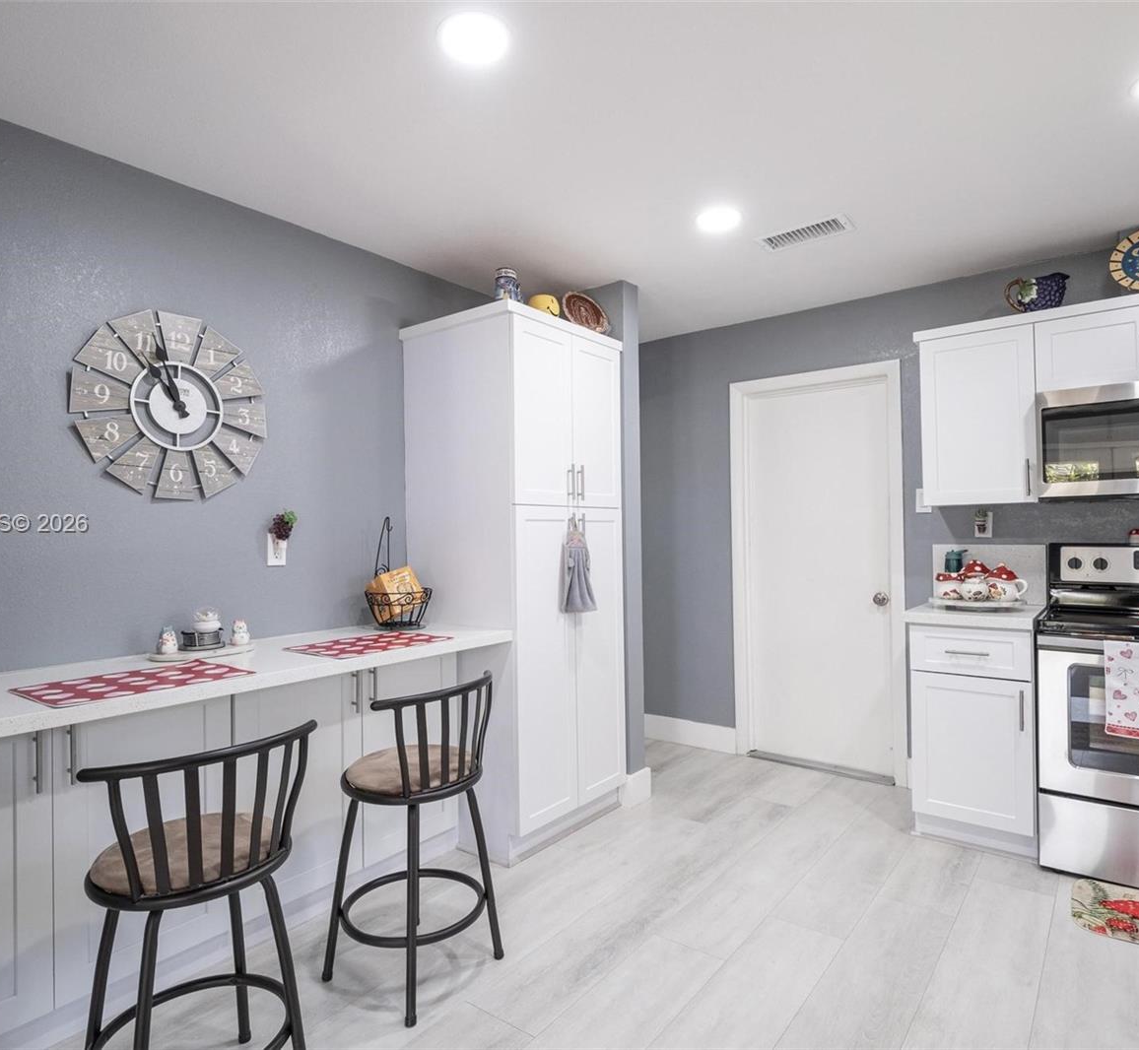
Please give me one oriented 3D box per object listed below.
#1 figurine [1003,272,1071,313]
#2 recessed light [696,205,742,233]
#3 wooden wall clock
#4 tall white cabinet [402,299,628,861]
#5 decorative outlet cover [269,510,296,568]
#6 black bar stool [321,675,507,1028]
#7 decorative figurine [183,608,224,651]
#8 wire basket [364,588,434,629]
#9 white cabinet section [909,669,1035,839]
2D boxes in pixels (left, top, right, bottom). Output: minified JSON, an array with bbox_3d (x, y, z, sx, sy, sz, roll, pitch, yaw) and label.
[{"bbox_3d":[1.967,-0.955,2.947,0.235,0.195,0.130,-1,-1,38],"label":"figurine"},{"bbox_3d":[0.566,-1.157,2.655,0.185,0.020,0.185,-1,-1,0],"label":"recessed light"},{"bbox_3d":[-1.285,-0.387,2.296,0.040,0.605,0.605,-1,-1,38],"label":"wooden wall clock"},{"bbox_3d":[-0.229,0.239,3.118,0.657,2.155,0.765,-1,-1,38],"label":"tall white cabinet"},{"bbox_3d":[-1.053,0.050,2.572,0.050,0.200,0.100,-1,-1,38],"label":"decorative outlet cover"},{"bbox_3d":[-0.460,0.879,2.062,0.415,0.855,0.480,-1,-1,38],"label":"black bar stool"},{"bbox_3d":[-1.206,0.334,2.301,0.100,0.132,0.105,-1,-1,38],"label":"decorative figurine"},{"bbox_3d":[-0.690,0.336,2.842,0.260,0.156,0.260,-1,-1,0],"label":"wire basket"},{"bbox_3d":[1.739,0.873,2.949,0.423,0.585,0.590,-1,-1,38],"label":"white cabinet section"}]

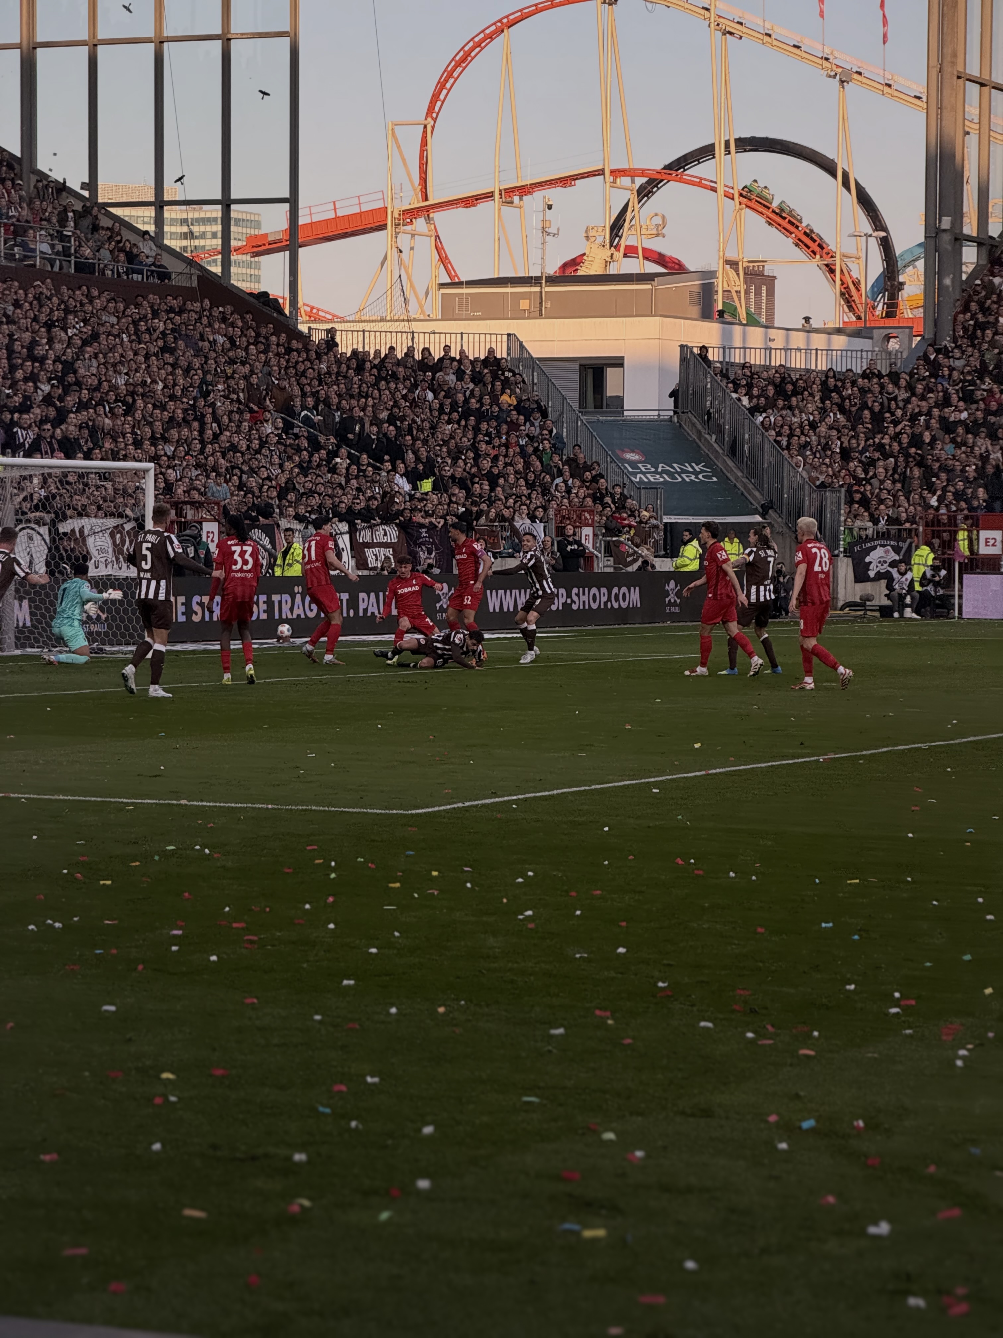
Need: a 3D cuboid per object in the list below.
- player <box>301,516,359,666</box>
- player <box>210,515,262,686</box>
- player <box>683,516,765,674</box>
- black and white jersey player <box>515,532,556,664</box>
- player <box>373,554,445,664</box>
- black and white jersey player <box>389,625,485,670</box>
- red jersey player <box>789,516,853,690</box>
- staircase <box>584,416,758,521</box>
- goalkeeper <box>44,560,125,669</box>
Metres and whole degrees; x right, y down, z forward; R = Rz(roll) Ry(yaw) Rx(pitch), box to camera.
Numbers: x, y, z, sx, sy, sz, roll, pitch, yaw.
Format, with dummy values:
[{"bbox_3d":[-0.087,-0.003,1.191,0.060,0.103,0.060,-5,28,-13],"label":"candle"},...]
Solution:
[{"bbox_3d":[-2.159,-0.987,48.270,0.660,1.870,0.580,-1,2,-30],"label":"player"},{"bbox_3d":[-2.851,-0.759,41.770,0.600,1.830,0.520,0,2,-9],"label":"player"},{"bbox_3d":[2.558,-0.842,45.071,0.920,1.820,0.580,0,2,-7],"label":"player"},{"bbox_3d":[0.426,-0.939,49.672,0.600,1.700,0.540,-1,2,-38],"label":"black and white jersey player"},{"bbox_3d":[-1.178,-0.782,49.277,0.850,1.400,0.750,0,2,9],"label":"player"},{"bbox_3d":[-0.818,-0.289,47.692,1.350,0.530,0.700,0,2,0],"label":"black and white jersey player"},{"bbox_3d":[3.385,-0.728,41.170,0.650,1.850,0.560,2,3,44],"label":"red jersey player"},{"bbox_3d":[3.353,-4.716,90.846,3.800,2.386,5.244,0,2,-18],"label":"staircase"},{"bbox_3d":[-5.216,-0.703,48.279,0.950,1.280,0.620,-1,2,-28],"label":"goalkeeper"}]

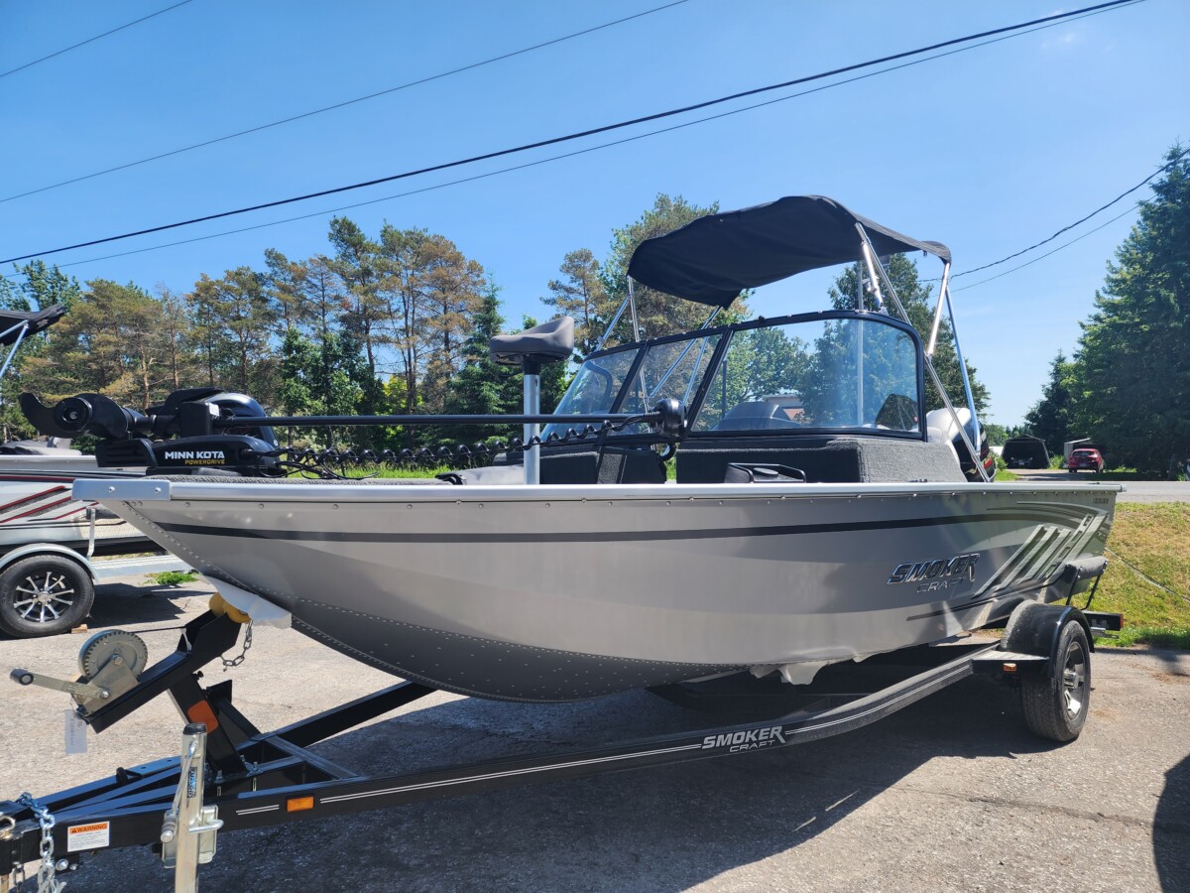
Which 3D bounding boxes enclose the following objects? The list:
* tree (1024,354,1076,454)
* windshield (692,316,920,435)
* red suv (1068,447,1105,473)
[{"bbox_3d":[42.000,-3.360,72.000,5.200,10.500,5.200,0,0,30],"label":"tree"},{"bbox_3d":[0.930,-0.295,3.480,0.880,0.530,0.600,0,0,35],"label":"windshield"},{"bbox_3d":[35.000,1.010,56.300,1.840,1.660,4.500,0,0,38],"label":"red suv"}]

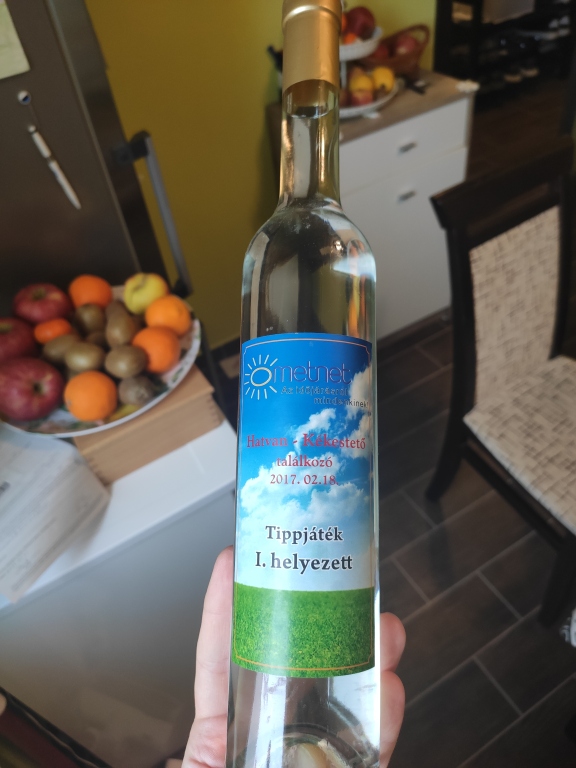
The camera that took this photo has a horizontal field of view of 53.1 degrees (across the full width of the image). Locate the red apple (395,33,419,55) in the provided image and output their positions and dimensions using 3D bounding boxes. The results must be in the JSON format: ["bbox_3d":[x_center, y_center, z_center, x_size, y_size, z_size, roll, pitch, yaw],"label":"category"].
[{"bbox_3d":[0.326,-0.936,1.588,0.068,0.065,0.068,-5,44,5],"label":"red apple"}]

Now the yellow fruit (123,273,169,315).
[{"bbox_3d":[-0.235,-0.149,0.955,0.071,0.067,0.071,-9,41,0],"label":"yellow fruit"}]

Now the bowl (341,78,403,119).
[{"bbox_3d":[0.133,-0.758,1.530,0.320,0.070,0.320,-5,44,5],"label":"bowl"}]

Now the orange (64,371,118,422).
[{"bbox_3d":[-0.269,0.017,0.790,0.070,0.069,0.070,-9,41,0],"label":"orange"}]

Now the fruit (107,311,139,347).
[{"bbox_3d":[-0.249,-0.081,0.865,0.043,0.043,0.056,-16,42,-7],"label":"fruit"}]

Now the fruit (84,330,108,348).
[{"bbox_3d":[-0.290,-0.060,0.893,0.055,0.043,0.044,-16,42,-7],"label":"fruit"}]

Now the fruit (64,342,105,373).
[{"bbox_3d":[-0.289,-0.038,0.821,0.059,0.046,0.049,-5,44,5],"label":"fruit"}]

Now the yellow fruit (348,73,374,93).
[{"bbox_3d":[0.183,-0.749,1.438,0.062,0.060,0.062,-5,44,5],"label":"yellow fruit"}]

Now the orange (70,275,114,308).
[{"bbox_3d":[-0.324,-0.147,0.949,0.071,0.068,0.071,-5,44,5],"label":"orange"}]

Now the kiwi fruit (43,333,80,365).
[{"bbox_3d":[-0.339,-0.054,0.865,0.057,0.043,0.043,-23,43,-15],"label":"kiwi fruit"}]

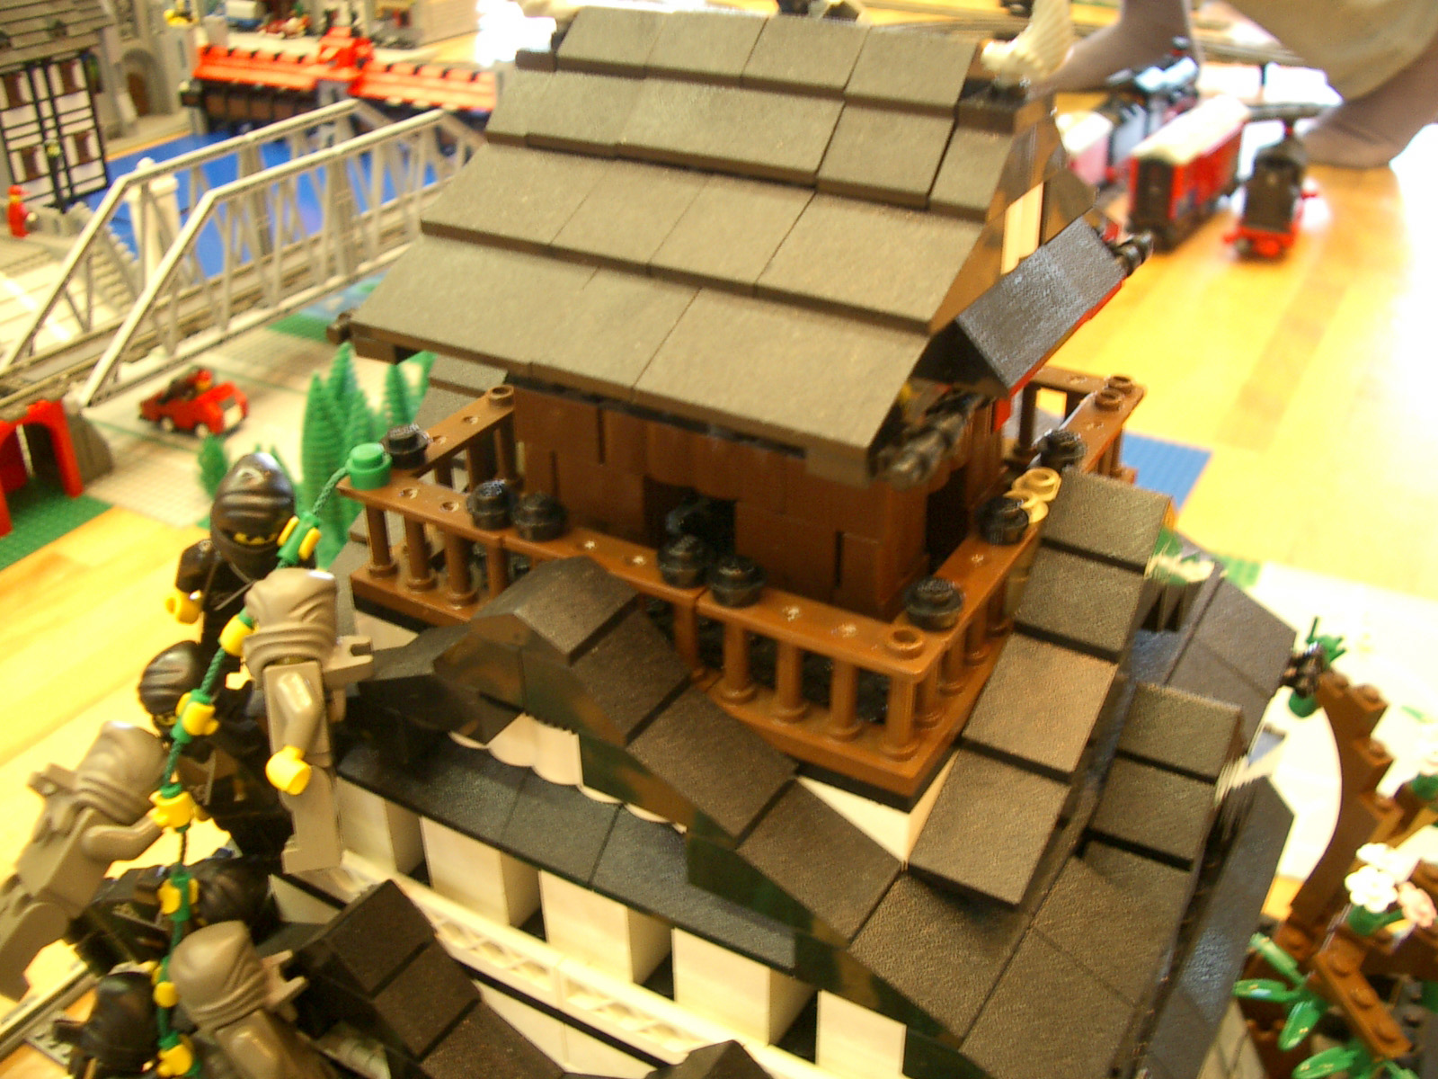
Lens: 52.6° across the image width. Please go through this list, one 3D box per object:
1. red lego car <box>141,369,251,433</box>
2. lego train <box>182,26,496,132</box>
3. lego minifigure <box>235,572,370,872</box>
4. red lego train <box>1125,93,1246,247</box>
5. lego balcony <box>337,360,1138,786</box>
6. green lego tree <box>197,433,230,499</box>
[{"bbox_3d":[-0.374,-0.102,1.028,0.072,0.042,0.032,12,33,20],"label":"red lego car"},{"bbox_3d":[-0.415,-0.503,1.625,0.412,0.124,0.062,12,33,20],"label":"lego train"},{"bbox_3d":[-0.060,0.025,0.212,0.021,0.042,0.024,-7,1,0],"label":"lego minifigure"},{"bbox_3d":[0.446,-0.349,1.380,0.049,0.084,0.198,19,36,29],"label":"red lego train"},{"bbox_3d":[0.008,-0.010,0.237,0.096,0.023,0.096,16,35,26],"label":"lego balcony"},{"bbox_3d":[-0.321,-0.048,0.935,0.022,0.044,0.022,16,35,26],"label":"green lego tree"}]

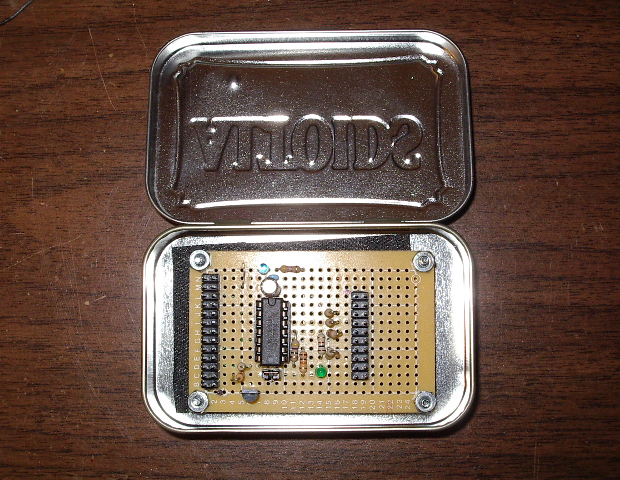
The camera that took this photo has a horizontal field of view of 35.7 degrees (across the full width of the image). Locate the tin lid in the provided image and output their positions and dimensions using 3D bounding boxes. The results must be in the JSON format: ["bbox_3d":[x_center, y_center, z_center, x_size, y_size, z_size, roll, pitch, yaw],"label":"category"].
[{"bbox_3d":[0.000,-0.033,0.290,0.095,0.010,0.060,0,78,0],"label":"tin lid"}]

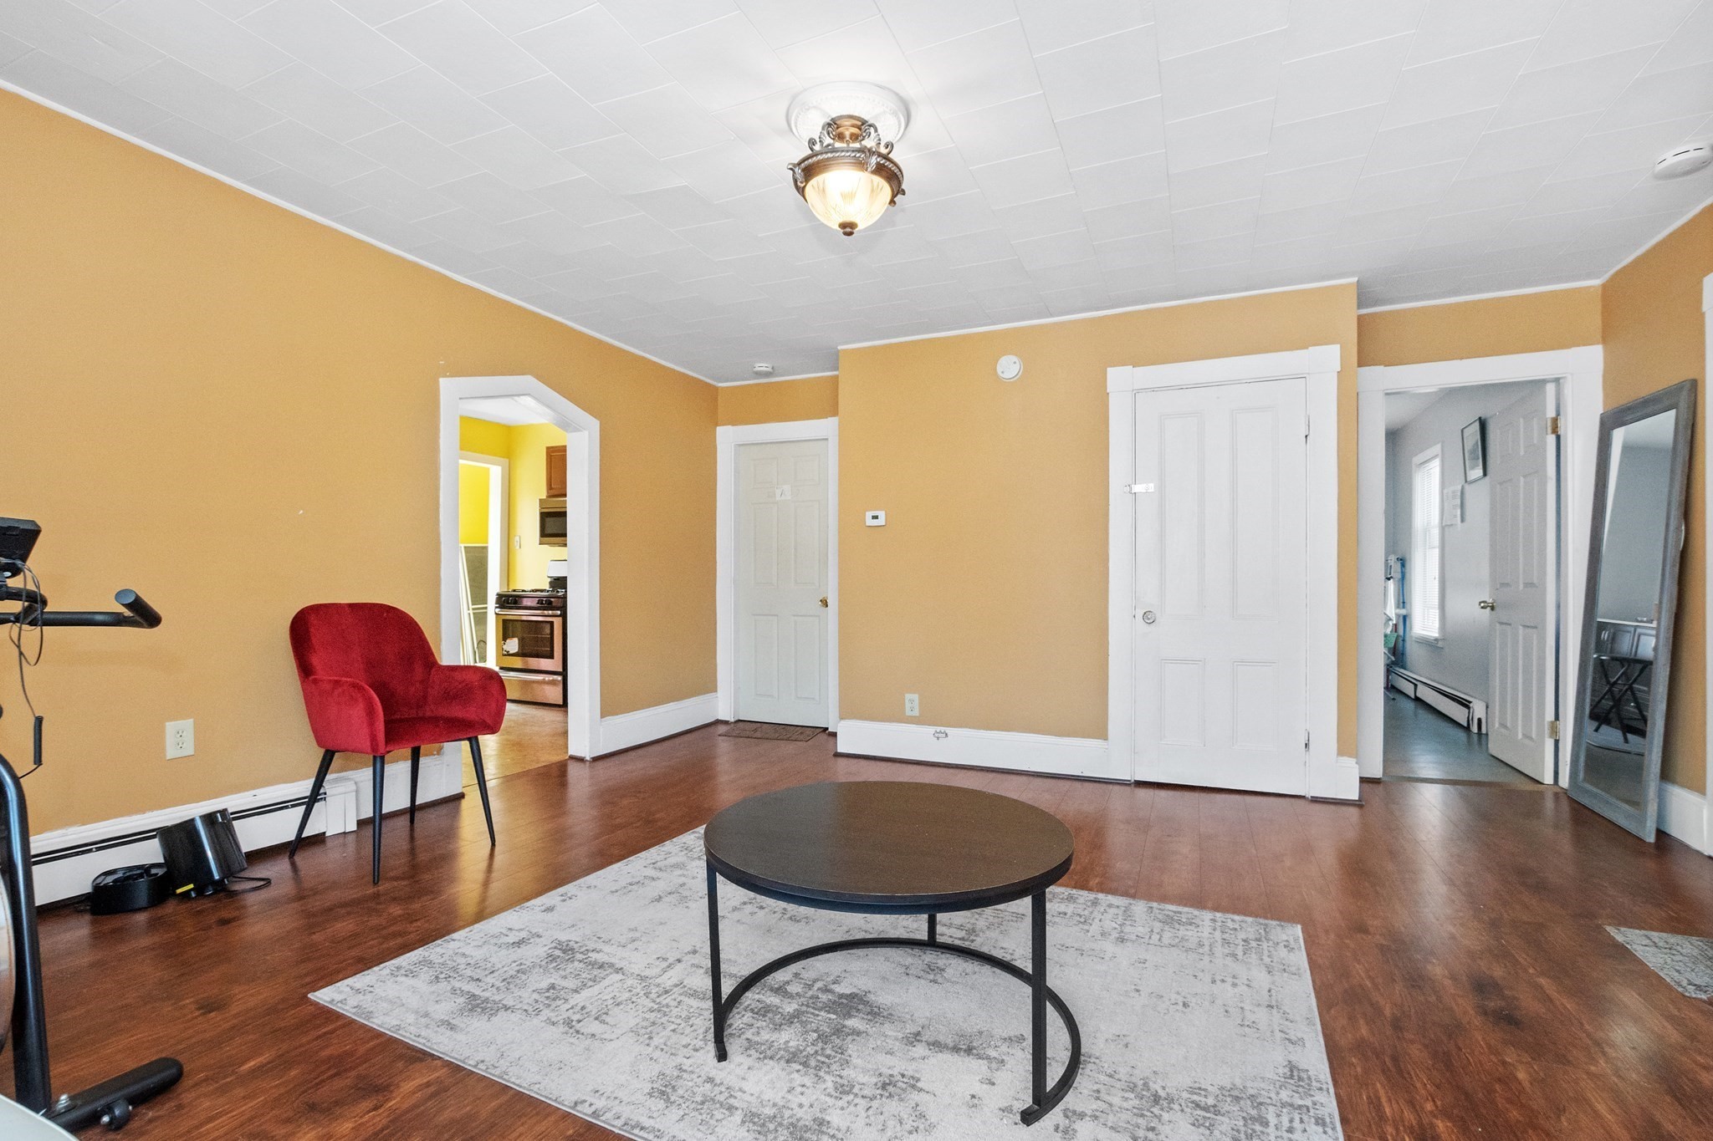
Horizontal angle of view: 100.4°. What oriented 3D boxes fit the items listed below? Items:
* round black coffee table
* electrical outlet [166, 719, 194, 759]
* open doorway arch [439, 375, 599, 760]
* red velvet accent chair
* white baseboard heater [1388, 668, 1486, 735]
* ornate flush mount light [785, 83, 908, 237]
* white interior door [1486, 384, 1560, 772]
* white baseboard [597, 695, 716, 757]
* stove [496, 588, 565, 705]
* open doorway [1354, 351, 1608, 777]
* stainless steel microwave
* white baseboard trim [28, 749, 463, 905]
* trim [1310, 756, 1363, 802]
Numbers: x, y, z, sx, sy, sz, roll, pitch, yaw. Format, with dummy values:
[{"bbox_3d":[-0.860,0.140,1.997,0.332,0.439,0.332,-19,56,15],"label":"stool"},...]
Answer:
[{"bbox_3d":[0.075,0.845,1.690,0.830,0.480,0.770,0,0,0],"label":"round black coffee table"},{"bbox_3d":[-2.282,0.572,2.414,0.010,0.121,0.076,0,-1,24],"label":"electrical outlet"},{"bbox_3d":[-1.750,0.040,3.730,0.180,2.110,0.950,0,0,26],"label":"open doorway arch"},{"bbox_3d":[-1.696,0.576,2.633,0.580,0.890,0.550,0,-1,24],"label":"red velvet accent chair"},{"bbox_3d":[4.691,1.022,5.834,0.075,0.215,2.150,0,-1,24],"label":"white baseboard heater"},{"bbox_3d":[-0.027,-1.226,2.271,0.385,0.350,0.385,0,-1,0],"label":"ornate flush mount light"},{"bbox_3d":[3.665,0.065,3.960,0.045,2.030,0.710,0,0,23],"label":"white interior door"},{"bbox_3d":[-1.245,0.985,4.630,0.030,0.220,1.120,0,0,24],"label":"white baseboard"},{"bbox_3d":[-2.571,0.644,6.222,0.760,0.950,0.670,0,-1,24],"label":"stove"},{"bbox_3d":[3.085,0.015,3.590,0.970,2.160,0.150,0,0,21],"label":"open doorway"},{"bbox_3d":[-2.445,-0.430,6.530,0.760,0.420,0.400,0,0,21],"label":"stainless steel microwave"},{"bbox_3d":[-2.140,0.918,2.720,0.070,0.240,1.480,-1,-1,27],"label":"white baseboard trim"},{"bbox_3d":[2.234,0.973,3.343,0.215,0.210,0.030,0,-1,24],"label":"trim"}]

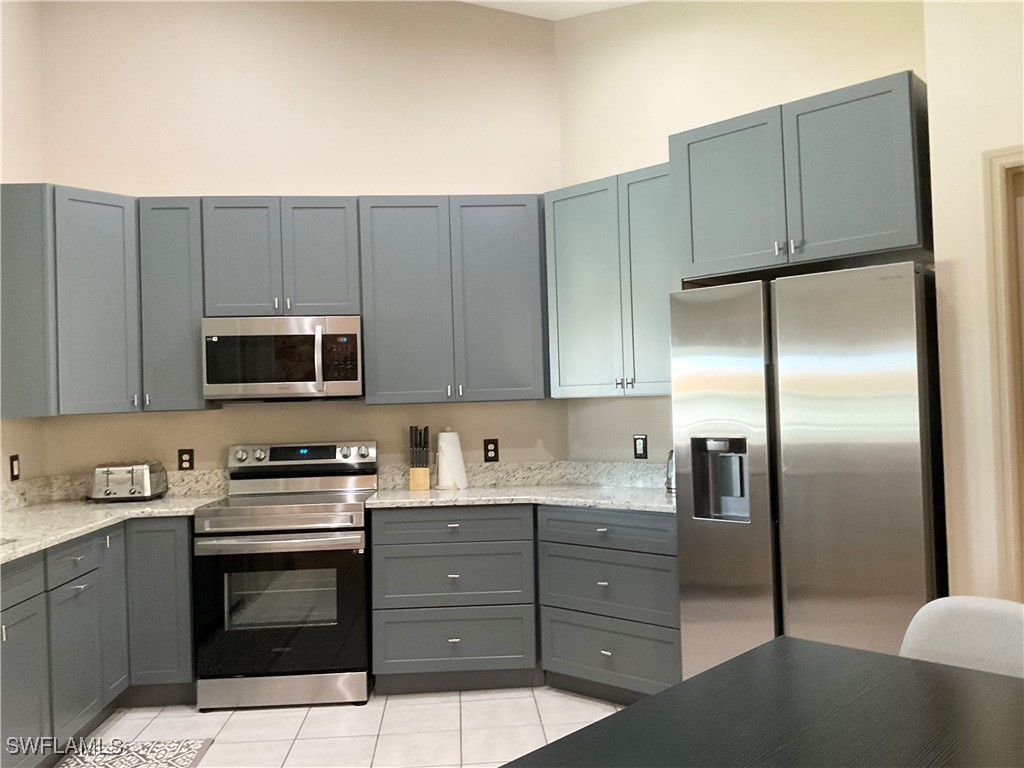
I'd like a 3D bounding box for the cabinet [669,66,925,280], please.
[{"bbox_3d":[1.202,-0.731,3.396,0.945,0.597,0.630,-3,-2,42],"label":"cabinet"}]

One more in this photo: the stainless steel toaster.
[{"bbox_3d":[-1.949,0.505,4.370,0.285,0.190,0.260,-1,-1,-11],"label":"stainless steel toaster"}]

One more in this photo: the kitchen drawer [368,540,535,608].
[{"bbox_3d":[-0.276,0.889,4.202,0.741,0.294,0.500,-2,-1,-2],"label":"kitchen drawer"}]

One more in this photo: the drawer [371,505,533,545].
[{"bbox_3d":[-0.283,0.661,4.207,0.741,0.163,0.500,-2,-1,-2],"label":"drawer"}]

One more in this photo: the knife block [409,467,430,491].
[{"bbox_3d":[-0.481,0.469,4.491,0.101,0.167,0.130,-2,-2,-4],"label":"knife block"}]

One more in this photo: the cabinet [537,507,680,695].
[{"bbox_3d":[0.614,0.946,3.942,0.755,0.800,0.610,-3,-2,42],"label":"cabinet"}]

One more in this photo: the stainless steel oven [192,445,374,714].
[{"bbox_3d":[-1.061,0.894,4.178,0.757,1.180,0.675,-2,-2,-4],"label":"stainless steel oven"}]

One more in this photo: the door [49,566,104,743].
[{"bbox_3d":[-1.732,1.060,3.397,0.030,0.577,0.414,-2,-1,-2],"label":"door"}]

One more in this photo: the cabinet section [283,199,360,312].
[{"bbox_3d":[-0.958,-0.633,4.428,0.378,0.596,0.332,-1,-1,-3],"label":"cabinet section"}]

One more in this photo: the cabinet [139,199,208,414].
[{"bbox_3d":[-1.673,-0.387,4.388,0.305,1.037,0.330,-2,-1,-2],"label":"cabinet"}]

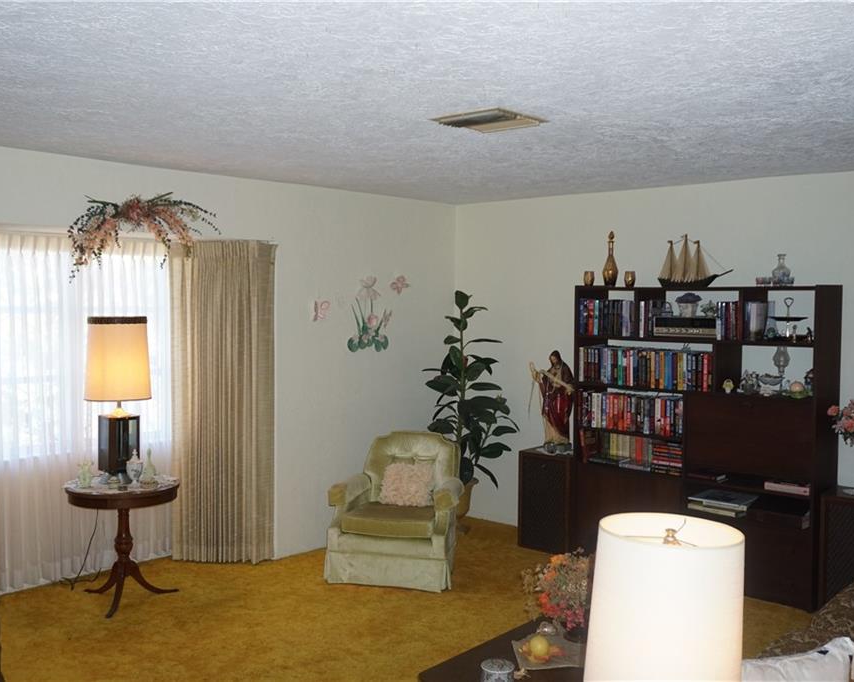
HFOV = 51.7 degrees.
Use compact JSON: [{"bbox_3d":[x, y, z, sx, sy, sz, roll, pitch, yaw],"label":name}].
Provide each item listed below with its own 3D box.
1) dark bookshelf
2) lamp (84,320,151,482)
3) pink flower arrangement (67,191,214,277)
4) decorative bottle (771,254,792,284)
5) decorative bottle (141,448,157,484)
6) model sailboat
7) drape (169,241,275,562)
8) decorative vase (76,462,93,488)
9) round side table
[{"bbox_3d":[1.652,0.561,5.450,1.580,1.800,0.300,3,4,43],"label":"dark bookshelf"},{"bbox_3d":[-1.750,0.334,5.024,0.360,0.930,0.360,0,3,-2],"label":"lamp"},{"bbox_3d":[-1.526,-0.573,4.843,0.180,0.430,0.900,3,4,43],"label":"pink flower arrangement"},{"bbox_3d":[2.037,-0.407,5.057,0.108,0.190,0.108,3,4,43],"label":"decorative bottle"},{"bbox_3d":[-1.542,0.699,4.905,0.090,0.202,0.090,0,3,-17],"label":"decorative bottle"},{"bbox_3d":[1.650,-0.497,5.430,0.490,0.322,0.090,3,4,42],"label":"model sailboat"},{"bbox_3d":[-1.307,0.400,5.652,0.650,2.030,0.140,1,3,2],"label":"drape"},{"bbox_3d":[-1.888,0.733,4.856,0.100,0.133,0.100,3,4,42],"label":"decorative vase"},{"bbox_3d":[-1.703,1.126,4.961,0.610,0.670,0.610,0,3,0],"label":"round side table"}]

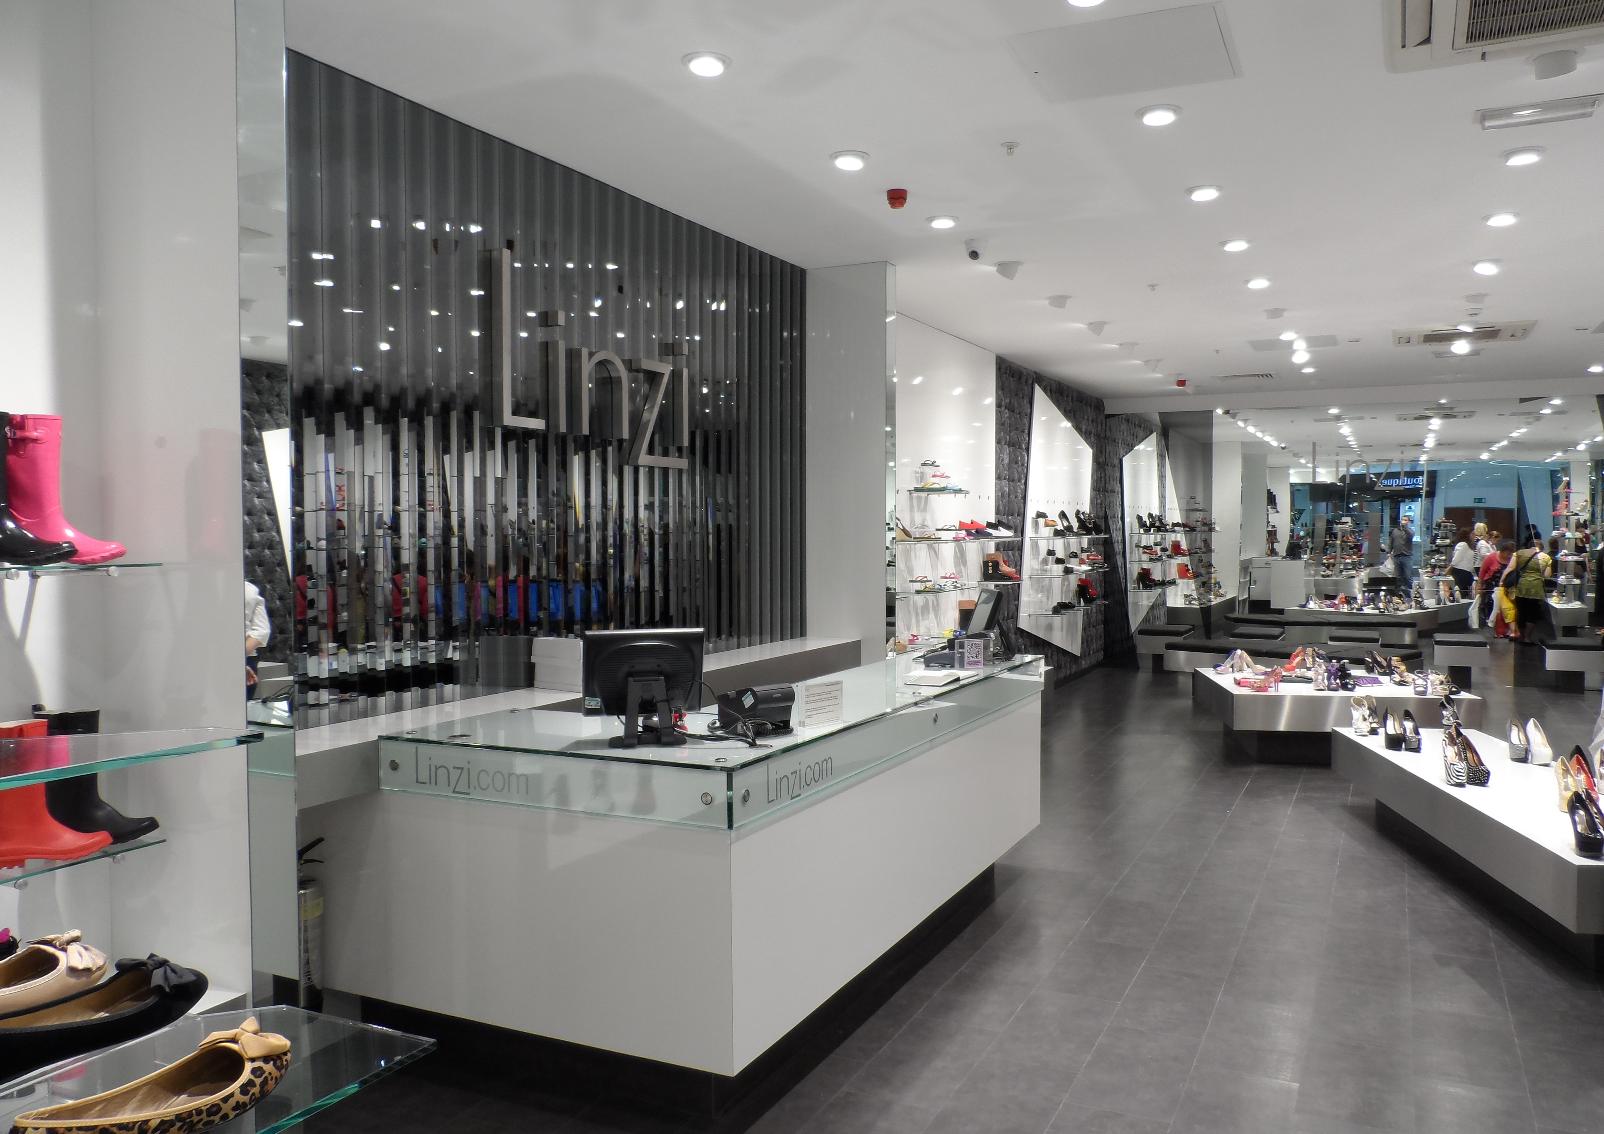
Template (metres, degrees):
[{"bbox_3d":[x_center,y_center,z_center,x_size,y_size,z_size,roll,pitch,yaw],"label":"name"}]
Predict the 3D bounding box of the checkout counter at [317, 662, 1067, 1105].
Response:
[{"bbox_3d":[-0.152,0.991,4.620,1.440,1.020,3.020,1,2,27],"label":"checkout counter"}]

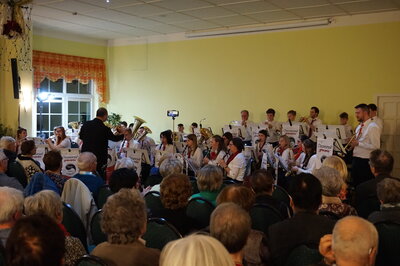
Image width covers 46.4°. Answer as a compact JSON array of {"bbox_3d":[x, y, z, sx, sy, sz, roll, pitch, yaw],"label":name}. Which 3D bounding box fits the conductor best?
[{"bbox_3d":[-1.484,0.451,7.426,0.600,1.709,0.580,2,3,30],"label":"conductor"}]

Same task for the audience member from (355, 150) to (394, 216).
[{"bbox_3d":[1.589,0.805,4.426,0.550,1.333,0.820,0,3,-12],"label":"audience member"}]

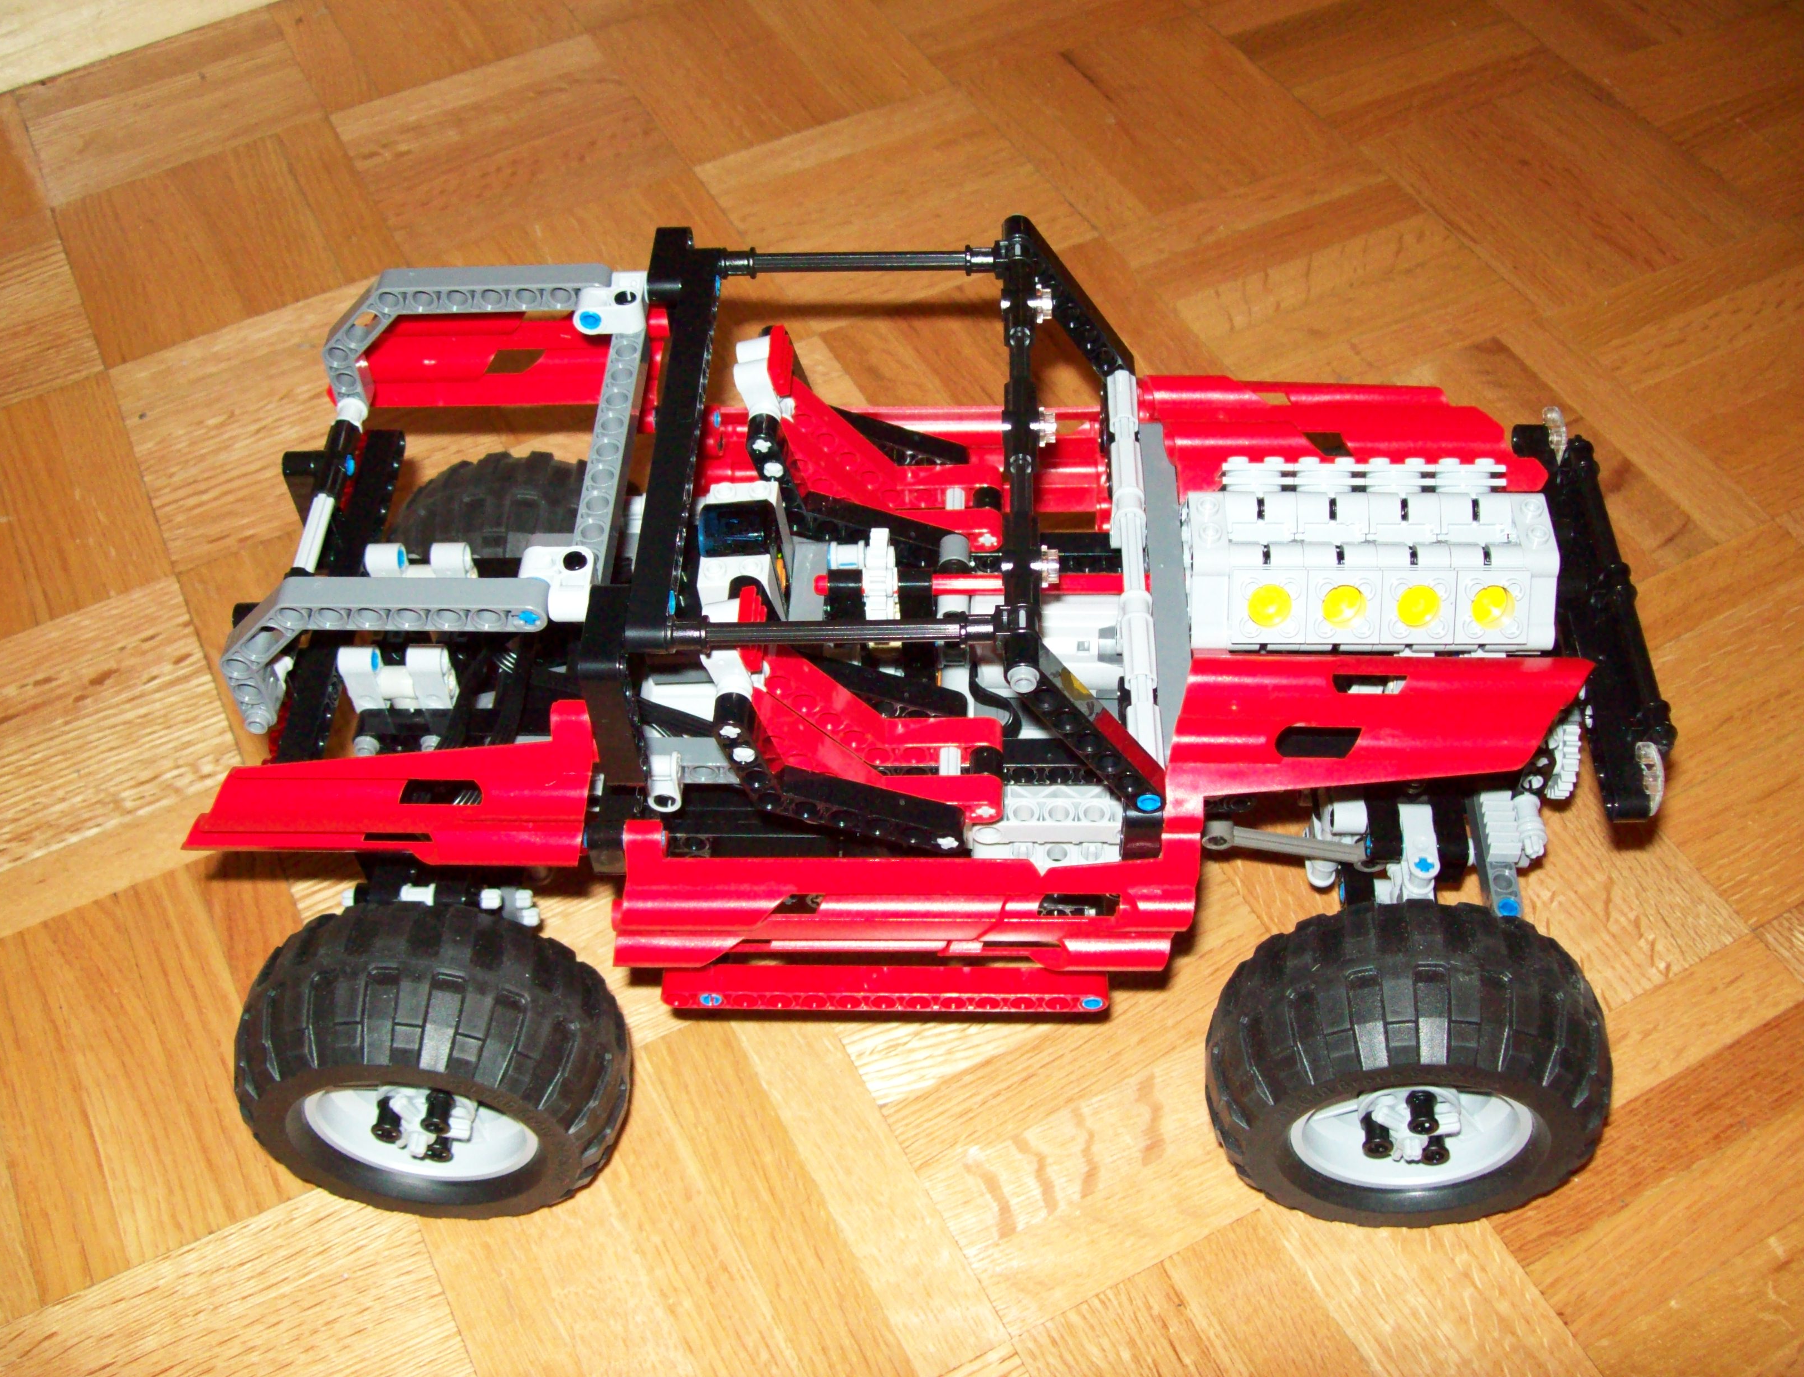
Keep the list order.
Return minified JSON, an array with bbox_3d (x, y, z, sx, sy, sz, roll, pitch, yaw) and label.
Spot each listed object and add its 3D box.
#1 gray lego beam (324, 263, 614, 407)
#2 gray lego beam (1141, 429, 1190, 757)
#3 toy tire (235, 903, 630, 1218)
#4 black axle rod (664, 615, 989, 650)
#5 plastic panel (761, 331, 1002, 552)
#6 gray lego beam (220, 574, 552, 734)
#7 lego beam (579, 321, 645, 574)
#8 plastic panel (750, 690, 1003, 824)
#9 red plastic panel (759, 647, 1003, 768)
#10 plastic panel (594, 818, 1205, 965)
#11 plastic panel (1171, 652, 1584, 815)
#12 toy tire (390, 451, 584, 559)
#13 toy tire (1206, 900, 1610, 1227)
[{"bbox_3d":[-0.101,-0.082,0.453,0.071,0.040,0.008,0,51,3],"label":"gray lego beam"},{"bbox_3d":[0.061,-0.022,0.441,0.008,0.008,0.104,0,52,3],"label":"gray lego beam"},{"bbox_3d":[-0.113,0.093,0.468,0.096,0.096,0.045,2,51,5],"label":"toy tire"},{"bbox_3d":[-0.014,-0.011,0.370,0.064,0.007,0.007,0,51,3],"label":"black axle rod"},{"bbox_3d":[-0.003,-0.059,0.453,0.056,0.056,0.026,0,51,3],"label":"plastic panel"},{"bbox_3d":[-0.105,-0.007,0.394,0.071,0.039,0.008,0,52,3],"label":"gray lego beam"},{"bbox_3d":[-0.063,-0.050,0.414,0.008,0.008,0.087,0,51,3],"label":"lego beam"},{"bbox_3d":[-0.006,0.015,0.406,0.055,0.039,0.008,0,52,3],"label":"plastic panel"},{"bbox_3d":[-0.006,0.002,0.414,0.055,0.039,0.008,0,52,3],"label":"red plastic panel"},{"bbox_3d":[-0.001,0.046,0.419,0.130,0.046,0.014,0,52,3],"label":"plastic panel"},{"bbox_3d":[0.101,0.010,0.402,0.094,0.013,0.041,0,52,3],"label":"plastic panel"},{"bbox_3d":[-0.106,-0.027,0.564,0.095,0.095,0.044,0,52,3],"label":"toy tire"},{"bbox_3d":[0.121,0.093,0.459,0.096,0.096,0.045,1,51,4],"label":"toy tire"}]

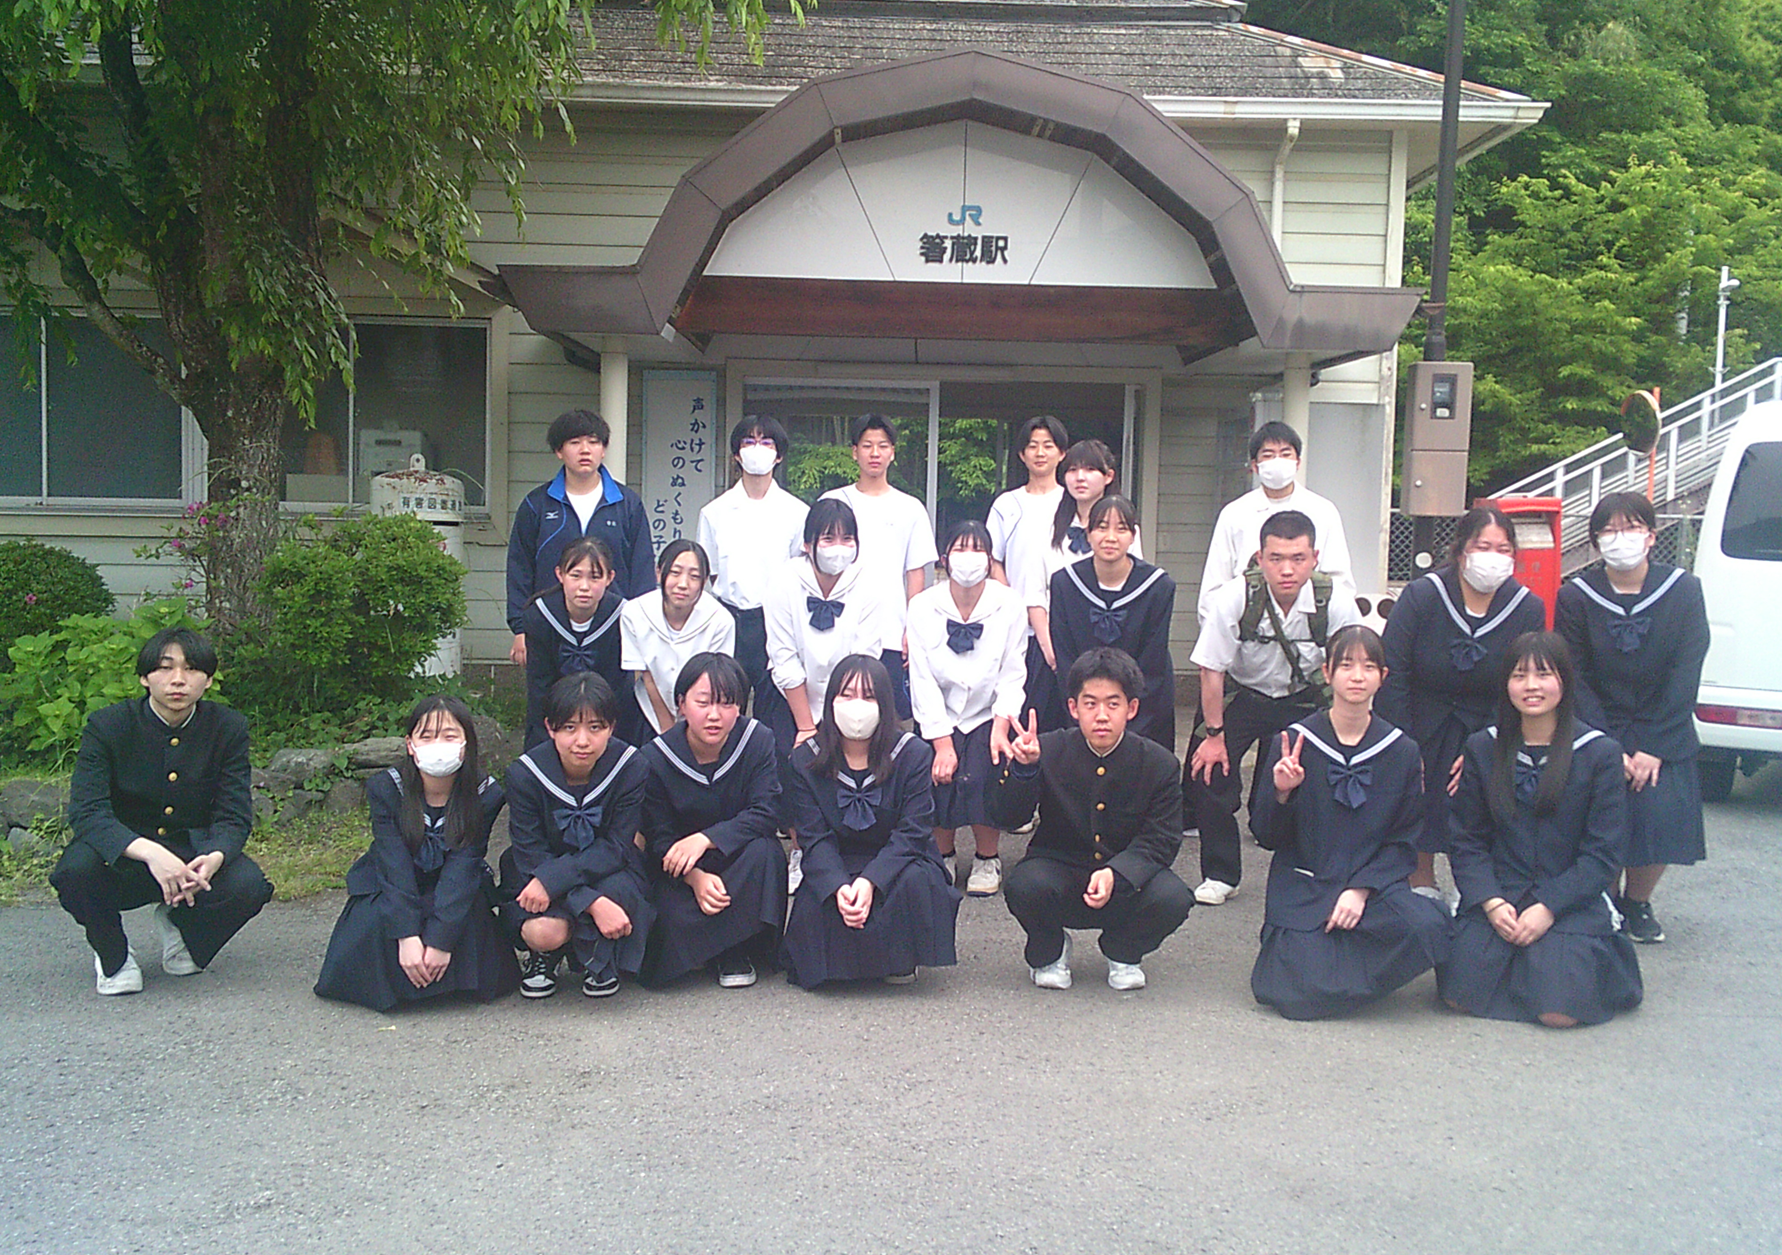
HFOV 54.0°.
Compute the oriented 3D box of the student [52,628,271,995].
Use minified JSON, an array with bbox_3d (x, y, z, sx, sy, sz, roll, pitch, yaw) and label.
[{"bbox_3d":[-2.053,0.485,4.950,0.570,0.970,0.660,0,4,-16],"label":"student"}]

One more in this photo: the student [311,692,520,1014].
[{"bbox_3d":[-1.312,0.579,4.900,0.540,0.810,0.660,0,4,-9],"label":"student"}]

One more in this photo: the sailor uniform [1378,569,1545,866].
[{"bbox_3d":[1.943,0.287,5.950,0.560,1.040,0.620,3,4,19],"label":"sailor uniform"}]

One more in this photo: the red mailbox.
[{"bbox_3d":[3.982,-0.138,11.221,0.420,1.380,0.420,1,4,0],"label":"red mailbox"}]

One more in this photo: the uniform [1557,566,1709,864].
[{"bbox_3d":[2.304,0.255,5.440,0.460,0.911,0.380,2,4,16],"label":"uniform"}]

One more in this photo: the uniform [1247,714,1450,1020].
[{"bbox_3d":[1.301,0.637,4.980,0.570,0.790,0.620,2,4,7],"label":"uniform"}]

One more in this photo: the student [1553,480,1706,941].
[{"bbox_3d":[2.388,0.275,5.660,0.490,1.470,0.420,3,4,21],"label":"student"}]

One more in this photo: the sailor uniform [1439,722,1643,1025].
[{"bbox_3d":[1.822,0.646,4.900,0.540,0.770,0.660,2,4,22],"label":"sailor uniform"}]

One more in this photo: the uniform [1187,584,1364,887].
[{"bbox_3d":[1.297,0.363,5.920,0.580,1.100,0.800,3,4,14],"label":"uniform"}]

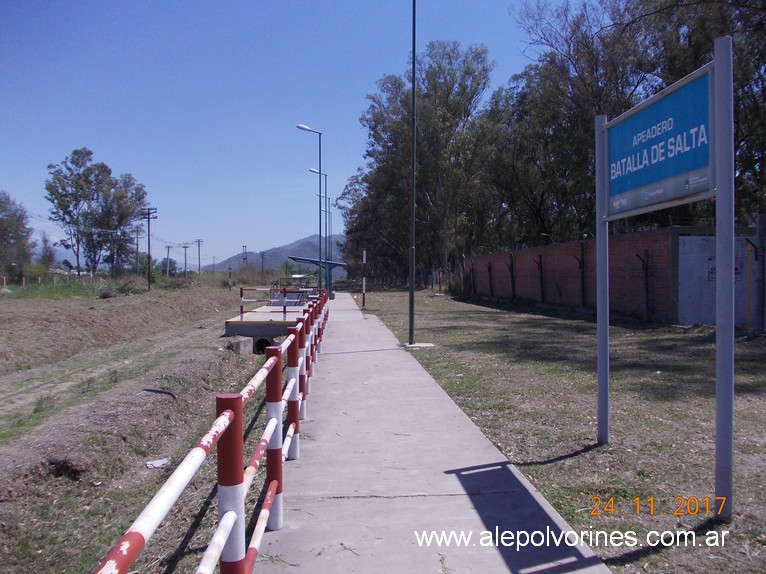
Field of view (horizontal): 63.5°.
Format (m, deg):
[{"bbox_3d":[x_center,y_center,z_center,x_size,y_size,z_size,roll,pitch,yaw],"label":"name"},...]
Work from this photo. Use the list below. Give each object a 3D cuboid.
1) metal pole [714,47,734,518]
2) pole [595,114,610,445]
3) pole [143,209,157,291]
[{"bbox_3d":[2.210,-0.060,4.010,0.105,3.100,0.105,0,1,-4],"label":"metal pole"},{"bbox_3d":[2.070,-0.070,5.840,0.105,3.100,0.105,0,1,-4],"label":"pole"},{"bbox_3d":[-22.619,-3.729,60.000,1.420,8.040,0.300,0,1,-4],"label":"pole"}]

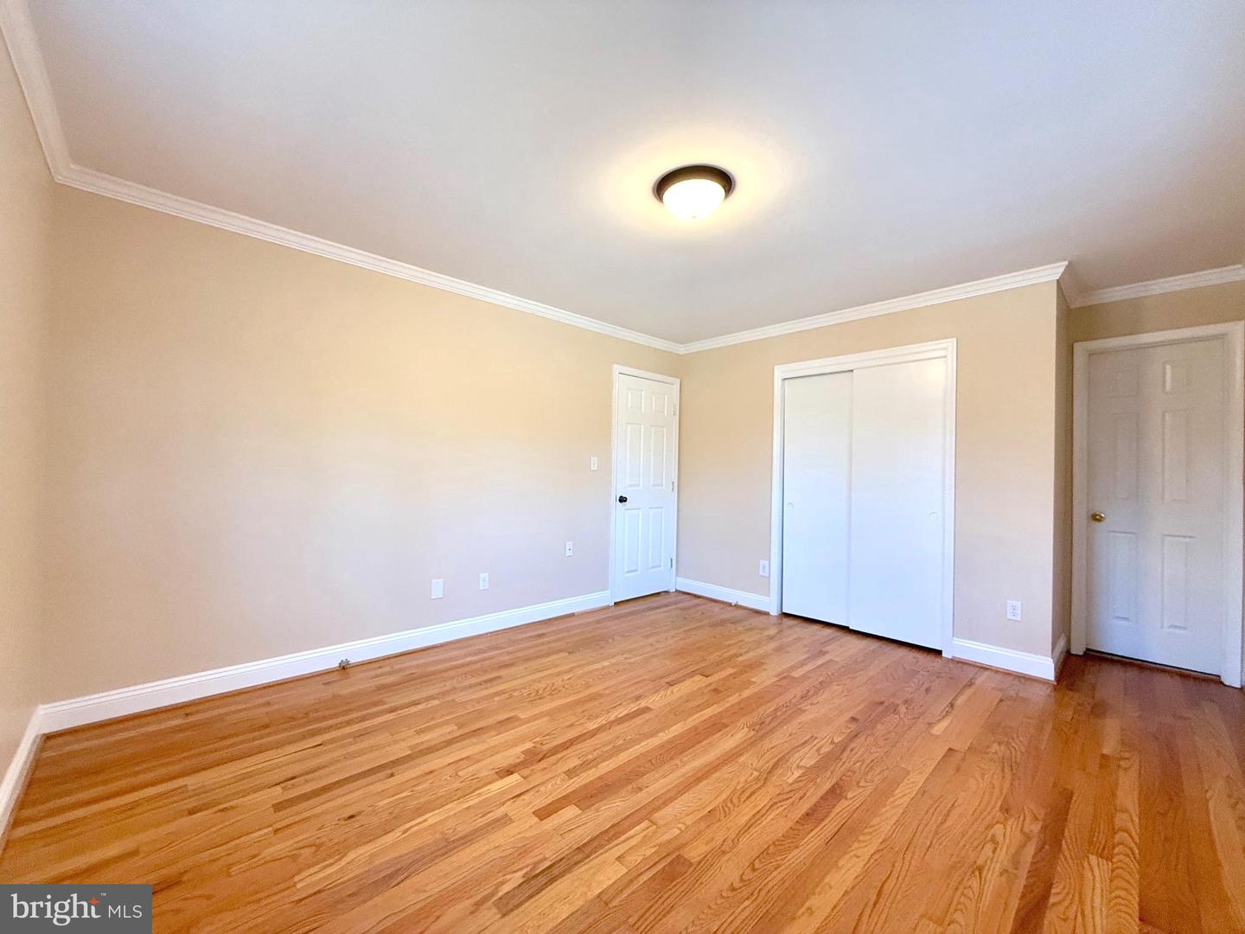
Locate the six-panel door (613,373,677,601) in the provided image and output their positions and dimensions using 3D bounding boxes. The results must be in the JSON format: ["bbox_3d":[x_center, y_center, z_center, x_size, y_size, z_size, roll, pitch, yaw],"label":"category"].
[{"bbox_3d":[0.214,0.195,4.742,0.761,2.042,0.045,2,-1,-44],"label":"six-panel door"}]

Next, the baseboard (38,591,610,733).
[{"bbox_3d":[-1.307,1.114,3.289,3.295,0.132,0.020,2,-1,-44],"label":"baseboard"}]

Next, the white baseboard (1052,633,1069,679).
[{"bbox_3d":[2.783,1.194,3.204,0.756,0.132,0.020,2,-1,-44],"label":"white baseboard"}]

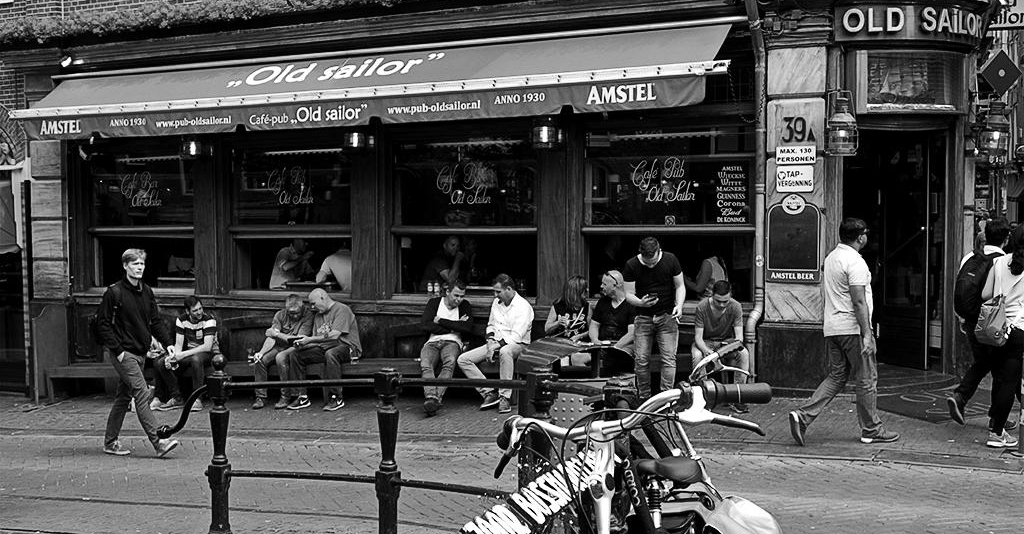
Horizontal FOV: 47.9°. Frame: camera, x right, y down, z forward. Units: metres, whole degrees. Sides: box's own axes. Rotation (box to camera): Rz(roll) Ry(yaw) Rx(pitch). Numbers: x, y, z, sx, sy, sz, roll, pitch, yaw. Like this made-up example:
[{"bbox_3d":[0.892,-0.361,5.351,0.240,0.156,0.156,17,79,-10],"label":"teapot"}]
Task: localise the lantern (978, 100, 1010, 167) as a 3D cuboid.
[{"bbox_3d":[4.538,-1.256,10.850,0.290,0.600,0.290,1,2,26],"label":"lantern"}]

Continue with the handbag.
[{"bbox_3d":[3.450,0.284,8.300,0.250,0.560,0.160,0,2,9],"label":"handbag"}]

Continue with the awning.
[{"bbox_3d":[-2.004,-1.990,12.854,9.230,0.890,0.700,1,2,26],"label":"awning"}]

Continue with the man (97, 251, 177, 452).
[{"bbox_3d":[-3.300,0.750,10.115,0.700,1.800,0.530,1,3,32],"label":"man"}]

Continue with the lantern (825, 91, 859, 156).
[{"bbox_3d":[2.742,-1.194,9.600,0.280,0.540,0.280,1,3,27],"label":"lantern"}]

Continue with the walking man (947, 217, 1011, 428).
[{"bbox_3d":[3.838,0.463,9.450,0.750,1.740,0.520,-2,3,-41],"label":"walking man"}]

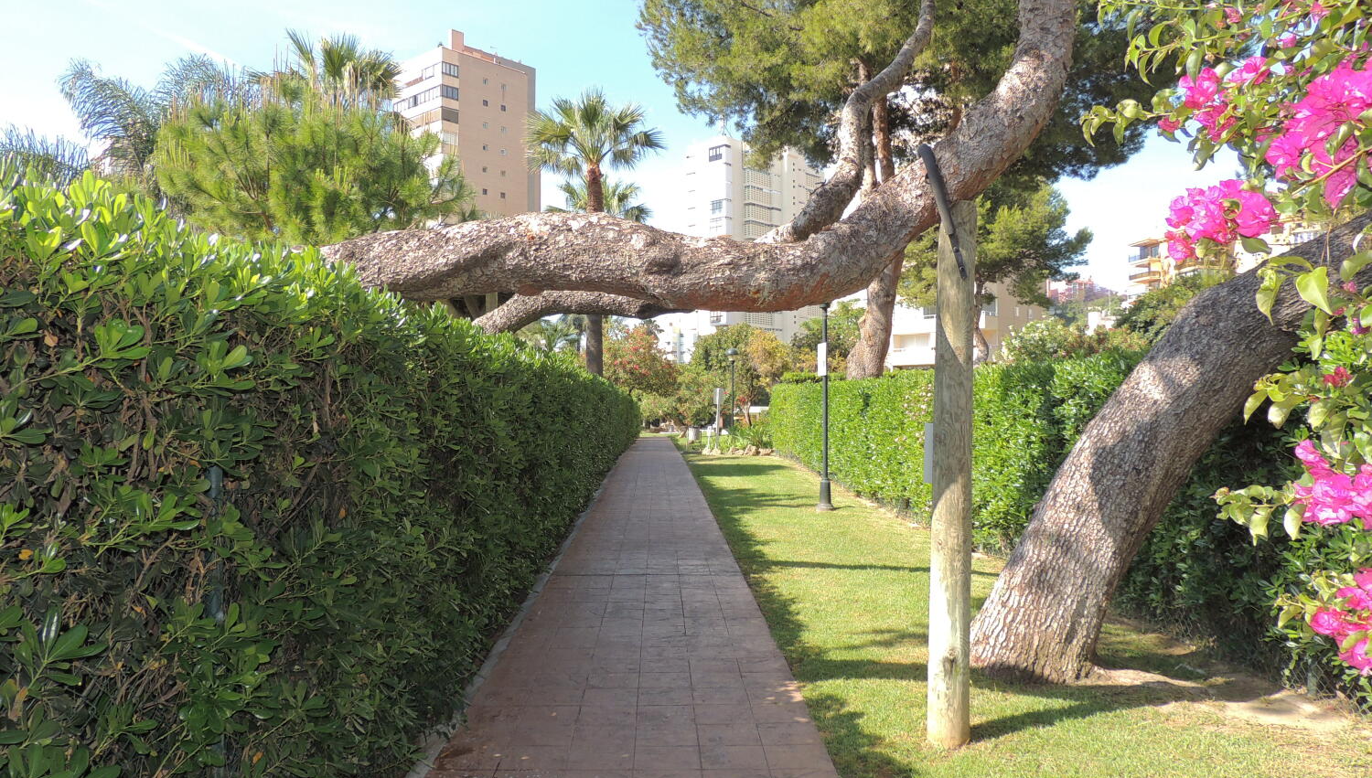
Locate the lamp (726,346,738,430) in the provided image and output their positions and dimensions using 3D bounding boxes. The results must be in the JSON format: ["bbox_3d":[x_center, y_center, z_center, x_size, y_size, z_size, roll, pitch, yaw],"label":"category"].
[{"bbox_3d":[1.700,0.280,34.500,0.460,3.500,0.460,0,-1,0],"label":"lamp"}]

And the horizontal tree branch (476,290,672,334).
[{"bbox_3d":[-0.620,-0.430,5.250,1.350,0.280,0.280,0,-1,27],"label":"horizontal tree branch"}]

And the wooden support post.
[{"bbox_3d":[1.250,0.380,4.450,0.190,2.550,0.190,1,-1,0],"label":"wooden support post"}]

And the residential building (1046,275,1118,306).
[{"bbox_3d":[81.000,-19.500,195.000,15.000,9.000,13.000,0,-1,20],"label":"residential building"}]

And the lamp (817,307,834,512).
[{"bbox_3d":[2.120,0.090,14.500,0.460,3.500,0.460,0,-1,0],"label":"lamp"}]

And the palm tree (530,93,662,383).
[{"bbox_3d":[-2.600,-3.250,27.000,3.950,10.500,3.950,0,-1,0],"label":"palm tree"}]

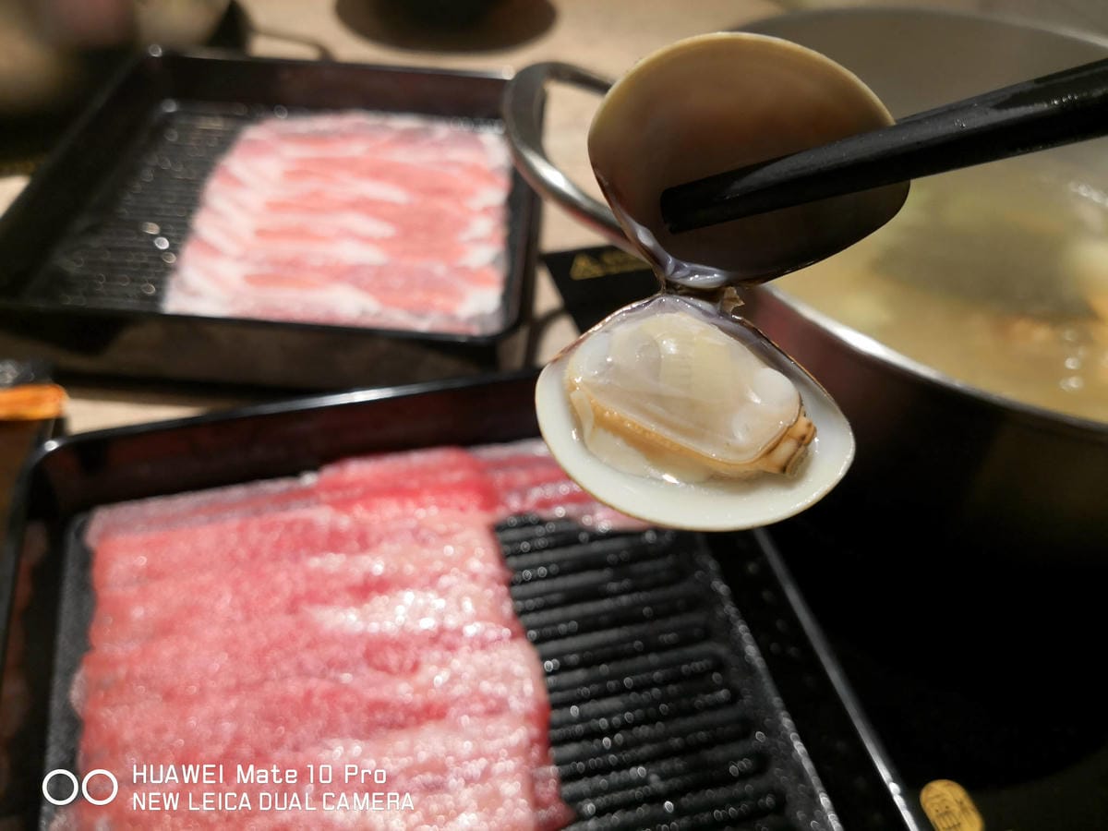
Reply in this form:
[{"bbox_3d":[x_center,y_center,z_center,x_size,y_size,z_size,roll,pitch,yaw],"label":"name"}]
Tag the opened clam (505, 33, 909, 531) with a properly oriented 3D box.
[{"bbox_3d":[0.024,-0.019,0.128,0.047,0.067,0.026,11,3,5],"label":"opened clam"}]

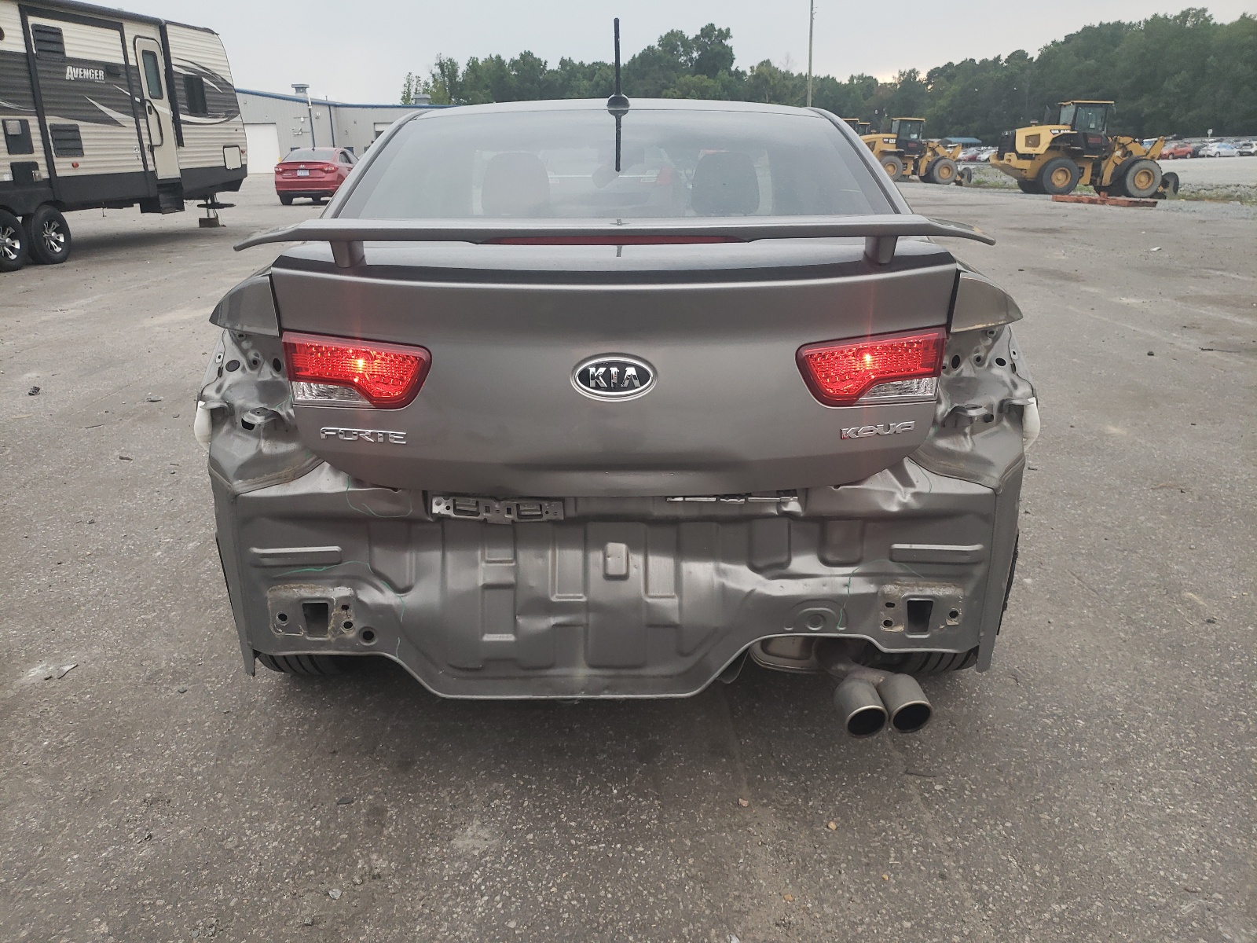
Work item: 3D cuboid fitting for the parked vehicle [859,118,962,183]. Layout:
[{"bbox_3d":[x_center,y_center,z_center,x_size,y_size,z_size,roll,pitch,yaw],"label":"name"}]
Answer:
[{"bbox_3d":[15.186,-17.436,51.500,6.700,3.350,2.500,-2,18,-4],"label":"parked vehicle"}]

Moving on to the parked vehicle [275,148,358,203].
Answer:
[{"bbox_3d":[-8.647,-8.513,27.178,1.865,1.475,4.855,-1,18,-2],"label":"parked vehicle"}]

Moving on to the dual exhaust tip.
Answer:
[{"bbox_3d":[0.429,0.392,1.586,0.142,0.072,0.120,-1,18,0],"label":"dual exhaust tip"}]

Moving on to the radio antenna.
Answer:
[{"bbox_3d":[-0.029,-1.052,2.430,0.058,0.225,0.075,-1,40,0],"label":"radio antenna"}]

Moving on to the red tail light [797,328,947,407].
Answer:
[{"bbox_3d":[0.381,-0.162,1.475,0.225,0.108,0.080,-4,19,-11],"label":"red tail light"}]

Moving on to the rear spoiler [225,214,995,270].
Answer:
[{"bbox_3d":[-0.021,-0.363,1.481,1.170,0.088,0.190,-1,18,0],"label":"rear spoiler"}]

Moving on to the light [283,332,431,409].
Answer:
[{"bbox_3d":[-0.422,-0.159,1.474,0.225,0.108,0.080,3,19,11],"label":"light"}]

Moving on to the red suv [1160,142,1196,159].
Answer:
[{"bbox_3d":[54.167,-31.826,94.000,4.300,1.550,1.780,-9,20,-23],"label":"red suv"}]

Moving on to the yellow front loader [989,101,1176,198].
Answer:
[{"bbox_3d":[16.819,-12.003,35.000,6.700,3.350,2.500,-1,18,-3],"label":"yellow front loader"}]

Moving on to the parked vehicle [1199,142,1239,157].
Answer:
[{"bbox_3d":[62.407,-33.791,99.500,4.600,1.460,1.800,-5,19,-14],"label":"parked vehicle"}]

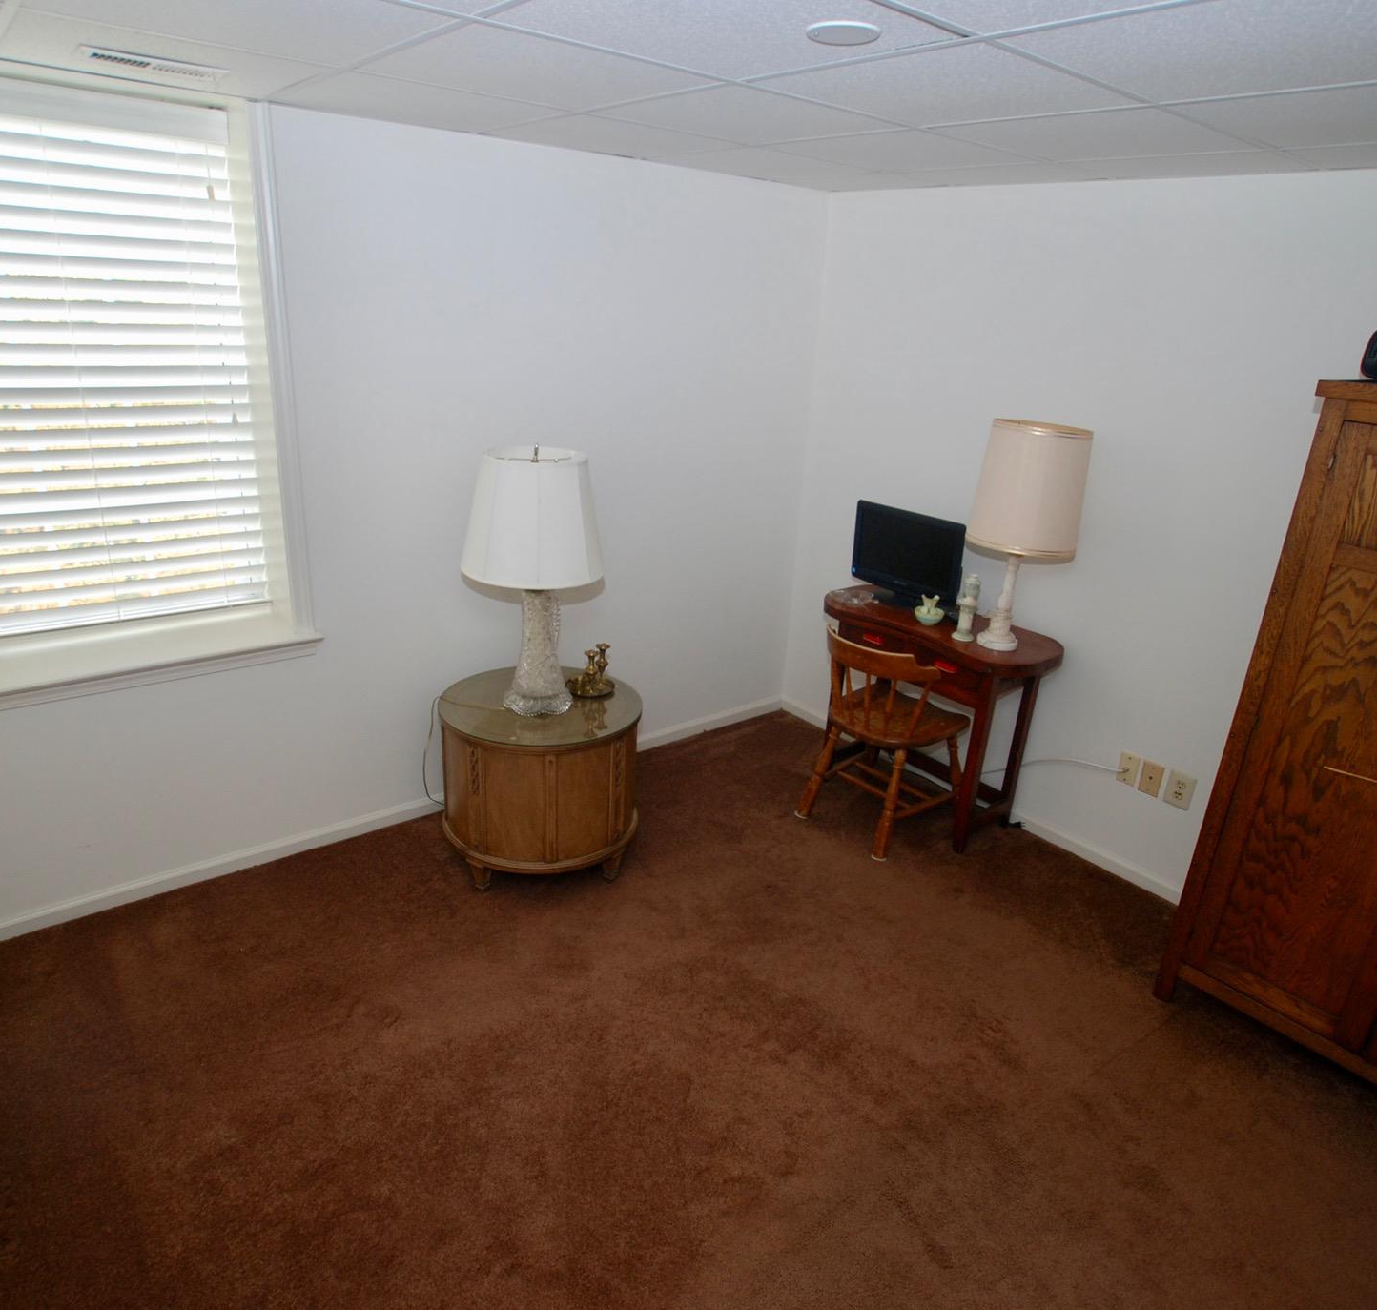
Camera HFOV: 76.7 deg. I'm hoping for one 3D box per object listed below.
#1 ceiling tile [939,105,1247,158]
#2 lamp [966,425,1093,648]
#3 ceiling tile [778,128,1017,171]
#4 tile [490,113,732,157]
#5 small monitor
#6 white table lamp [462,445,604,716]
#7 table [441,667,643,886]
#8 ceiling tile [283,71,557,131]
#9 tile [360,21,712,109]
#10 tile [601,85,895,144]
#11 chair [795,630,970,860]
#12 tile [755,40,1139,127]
[{"bbox_3d":[1.044,-1.340,2.244,0.600,0.025,0.600,-14,29,-36],"label":"ceiling tile"},{"bbox_3d":[1.219,-0.416,3.176,0.390,0.800,0.390,-14,29,-36],"label":"lamp"},{"bbox_3d":[0.649,-1.548,2.675,0.600,0.025,0.600,-14,29,-36],"label":"ceiling tile"},{"bbox_3d":[-0.213,-1.540,2.601,0.590,0.020,0.580,-14,28,-36],"label":"tile"},{"bbox_3d":[0.861,-0.385,3.433,0.490,0.360,0.170,23,30,39],"label":"small monitor"},{"bbox_3d":[-0.490,-0.240,2.808,0.450,0.860,0.450,-2,23,-14],"label":"white table lamp"},{"bbox_3d":[-0.512,0.420,3.076,0.700,0.570,0.700,-2,23,-14],"label":"table"},{"bbox_3d":[-0.723,-1.520,2.389,0.600,0.025,0.600,-14,29,-36],"label":"ceiling tile"},{"bbox_3d":[-0.315,-1.232,1.840,0.590,0.020,0.590,-14,28,-36],"label":"tile"},{"bbox_3d":[0.158,-1.424,2.303,0.600,0.025,0.600,-14,29,-36],"label":"tile"},{"bbox_3d":[0.841,0.314,3.554,0.550,0.800,0.460,-17,30,-40],"label":"chair"},{"bbox_3d":[0.514,-1.151,1.771,0.590,0.020,0.590,-14,28,-36],"label":"tile"}]

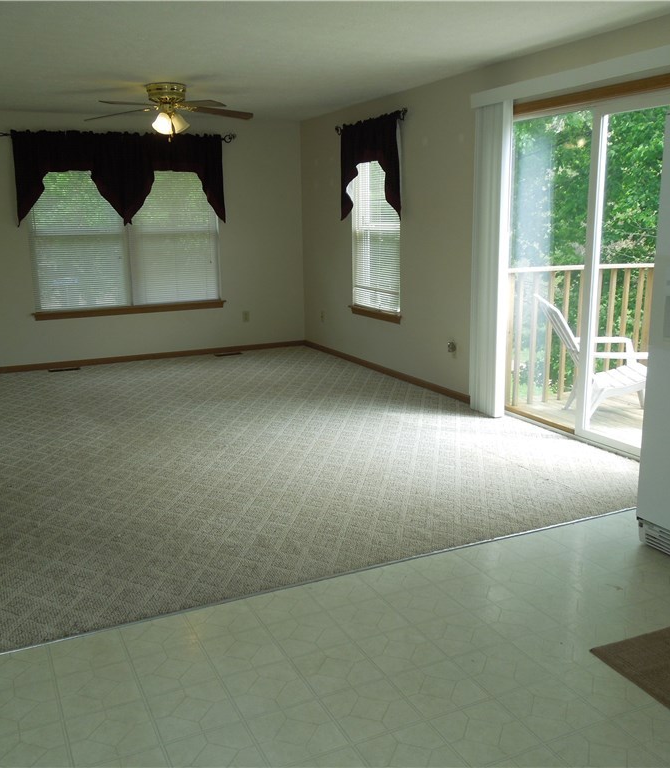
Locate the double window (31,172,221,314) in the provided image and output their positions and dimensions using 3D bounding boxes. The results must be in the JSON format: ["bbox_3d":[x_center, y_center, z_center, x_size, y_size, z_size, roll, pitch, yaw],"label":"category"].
[{"bbox_3d":[-2.035,-1.468,7.330,1.807,1.390,0.120,-7,14,-23],"label":"double window"}]

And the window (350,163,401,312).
[{"bbox_3d":[0.363,-1.366,6.639,0.120,1.390,0.864,-7,14,-26],"label":"window"}]

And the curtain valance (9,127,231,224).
[{"bbox_3d":[-2.018,-1.975,7.128,1.976,0.859,0.130,-7,14,-23],"label":"curtain valance"}]

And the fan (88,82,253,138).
[{"bbox_3d":[-1.230,-2.065,5.604,1.251,0.362,1.271,-7,14,-26],"label":"fan"}]

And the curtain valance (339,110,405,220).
[{"bbox_3d":[0.305,-1.859,6.423,0.130,0.859,1.062,-7,14,-26],"label":"curtain valance"}]

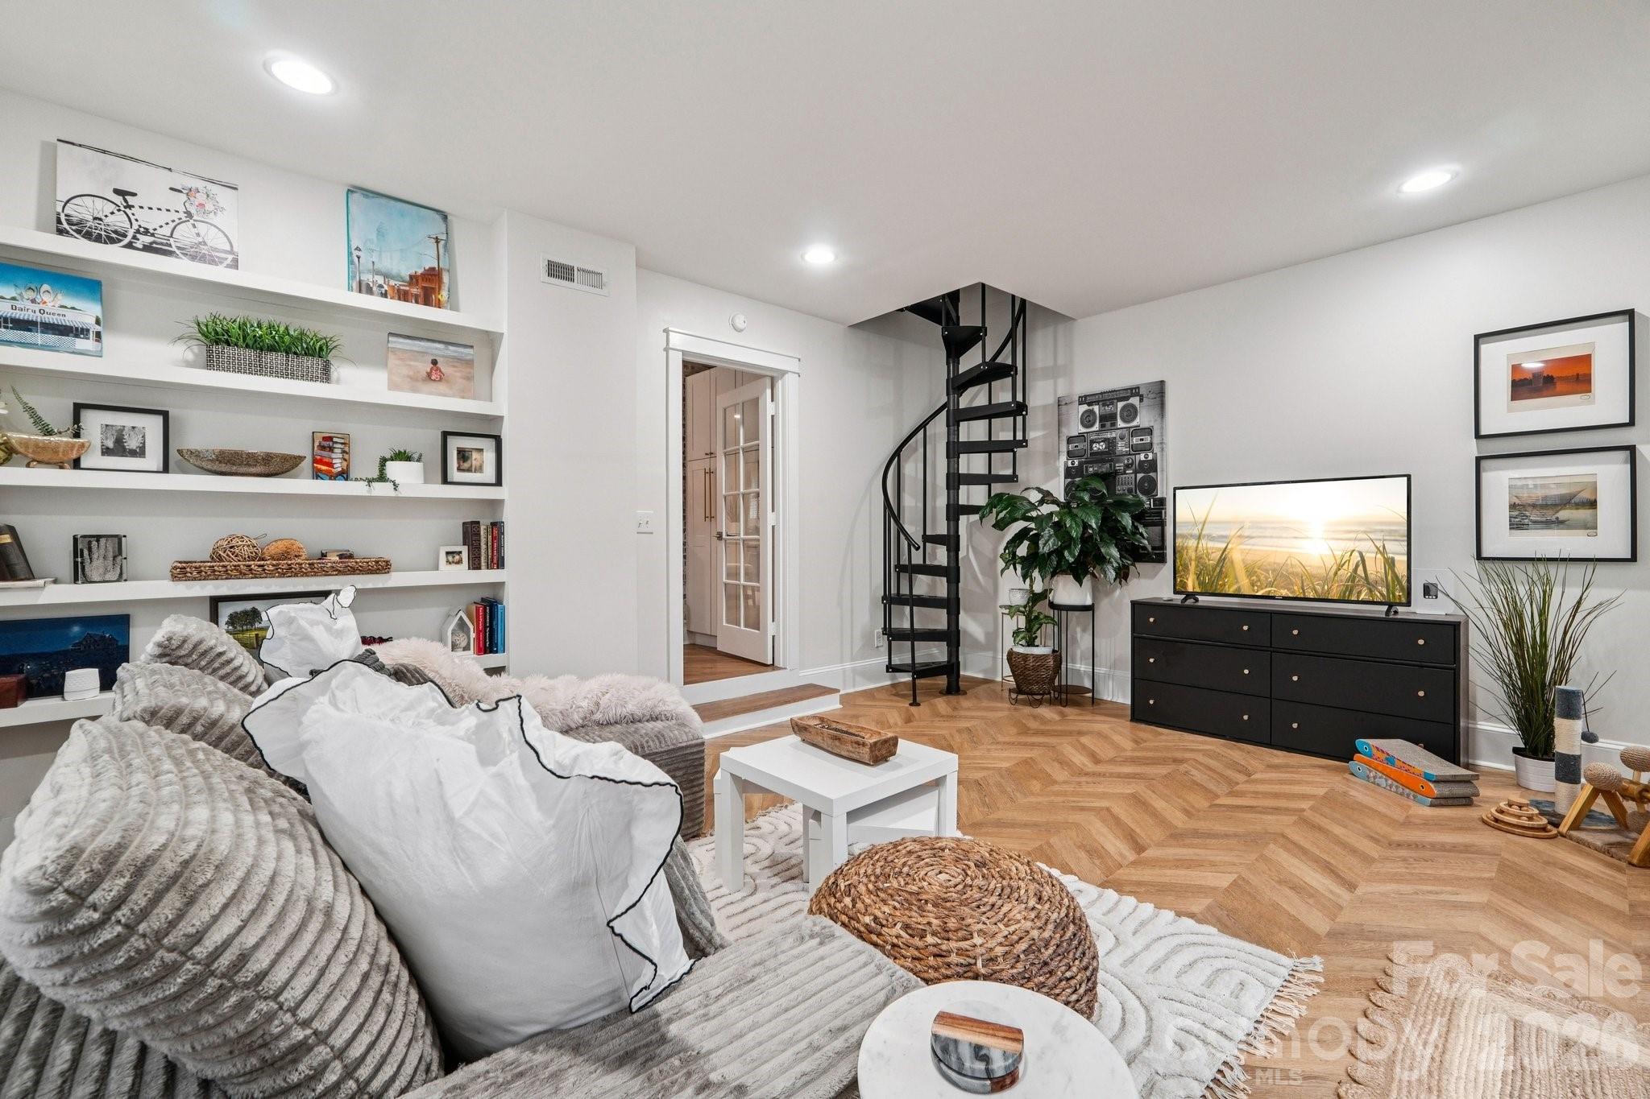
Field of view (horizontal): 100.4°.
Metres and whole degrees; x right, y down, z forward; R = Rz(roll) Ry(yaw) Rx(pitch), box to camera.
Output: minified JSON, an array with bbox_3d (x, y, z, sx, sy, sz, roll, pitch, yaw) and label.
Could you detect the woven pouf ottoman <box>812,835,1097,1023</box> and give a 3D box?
[{"bbox_3d":[0.291,0.951,1.643,0.675,0.370,0.675,-1,1,-42],"label":"woven pouf ottoman"}]

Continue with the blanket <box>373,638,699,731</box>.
[{"bbox_3d":[-1.175,0.550,2.809,1.020,0.360,0.760,-1,1,-42],"label":"blanket"}]

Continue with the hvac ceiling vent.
[{"bbox_3d":[-1.261,-1.385,3.483,0.345,0.145,0.020,-1,1,-42],"label":"hvac ceiling vent"}]

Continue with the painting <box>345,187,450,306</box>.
[{"bbox_3d":[-1.942,-1.337,3.152,0.395,0.500,0.030,-1,-3,-42],"label":"painting"}]

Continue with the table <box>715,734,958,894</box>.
[{"bbox_3d":[0.043,0.903,2.286,0.558,0.448,0.570,-1,1,-42],"label":"table"}]

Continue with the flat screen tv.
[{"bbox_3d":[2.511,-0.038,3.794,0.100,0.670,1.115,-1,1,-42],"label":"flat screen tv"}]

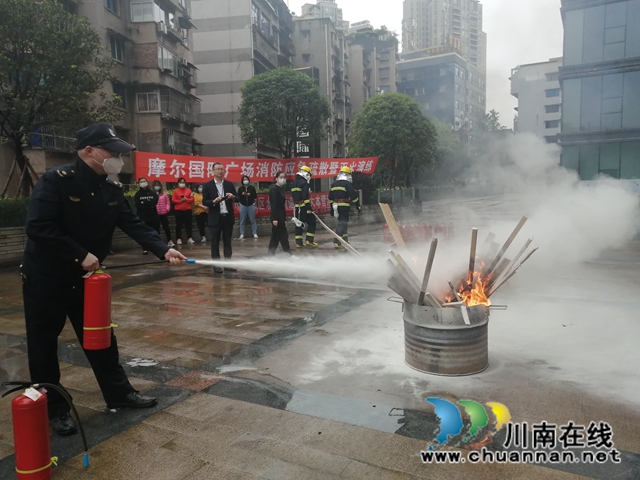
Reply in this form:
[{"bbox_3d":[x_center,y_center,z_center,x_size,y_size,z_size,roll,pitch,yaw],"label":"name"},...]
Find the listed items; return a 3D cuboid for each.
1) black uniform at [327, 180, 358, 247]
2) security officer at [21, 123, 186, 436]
[{"bbox_3d":[0.490,-0.609,10.250,0.620,1.390,0.440,2,7,30],"label":"black uniform"},{"bbox_3d":[-1.228,0.186,2.782,0.760,1.710,0.620,1,7,27],"label":"security officer"}]

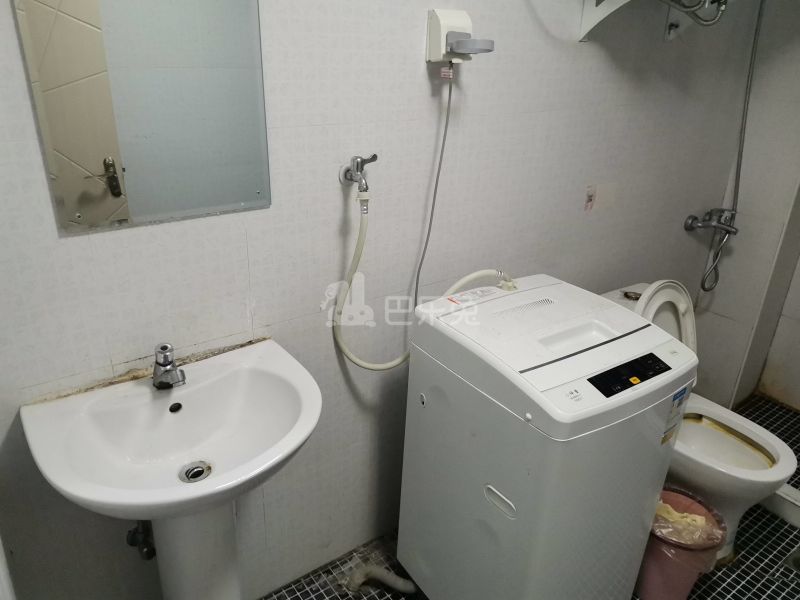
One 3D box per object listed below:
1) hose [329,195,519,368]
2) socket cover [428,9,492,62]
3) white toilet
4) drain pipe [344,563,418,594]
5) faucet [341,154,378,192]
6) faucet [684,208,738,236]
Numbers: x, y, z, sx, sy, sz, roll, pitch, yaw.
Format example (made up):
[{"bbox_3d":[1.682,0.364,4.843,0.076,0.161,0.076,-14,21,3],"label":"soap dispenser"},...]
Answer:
[{"bbox_3d":[0.080,-0.055,1.545,0.495,0.489,0.180,-15,29,-33],"label":"hose"},{"bbox_3d":[0.144,-0.590,1.355,0.095,0.110,0.138,-15,29,-34],"label":"socket cover"},{"bbox_3d":[0.900,0.354,1.911,0.385,0.800,0.680,-15,29,-34],"label":"white toilet"},{"bbox_3d":[-0.043,0.799,1.728,0.205,0.065,0.085,6,24,9],"label":"drain pipe"},{"bbox_3d":[-0.084,-0.282,1.327,0.052,0.094,0.118,-15,29,-34],"label":"faucet"},{"bbox_3d":[1.280,-0.312,2.412,0.215,0.105,0.160,-15,29,-34],"label":"faucet"}]

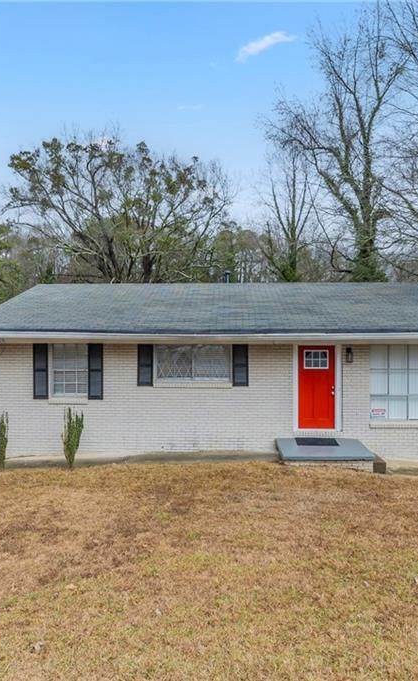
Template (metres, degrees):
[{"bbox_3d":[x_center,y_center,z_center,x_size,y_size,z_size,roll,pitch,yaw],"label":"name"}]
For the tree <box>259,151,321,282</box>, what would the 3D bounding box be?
[{"bbox_3d":[6.300,-5.400,35.000,4.900,18.400,4.900,0,0,0],"label":"tree"}]

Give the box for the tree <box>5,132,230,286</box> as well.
[{"bbox_3d":[-5.400,-4.500,27.500,13.700,16.000,12.500,0,0,0],"label":"tree"}]

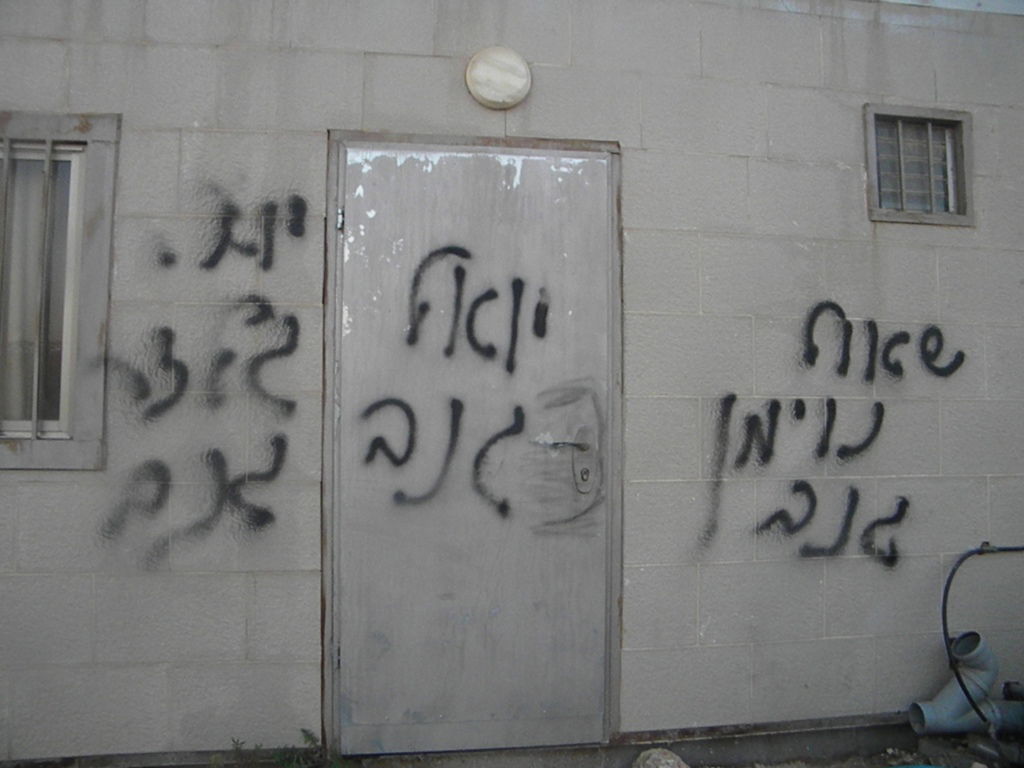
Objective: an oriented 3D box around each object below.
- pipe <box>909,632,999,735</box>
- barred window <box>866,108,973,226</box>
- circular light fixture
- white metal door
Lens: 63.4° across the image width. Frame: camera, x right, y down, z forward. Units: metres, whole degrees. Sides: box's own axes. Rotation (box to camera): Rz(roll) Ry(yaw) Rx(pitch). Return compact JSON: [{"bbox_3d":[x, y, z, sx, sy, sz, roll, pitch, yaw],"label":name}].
[{"bbox_3d":[1.548,1.053,2.912,0.320,0.330,0.180,1,-3,-8],"label":"pipe"},{"bbox_3d":[1.562,-0.832,3.168,0.440,0.450,0.100,1,-3,-8],"label":"barred window"},{"bbox_3d":[-0.050,-1.062,2.880,0.228,0.228,0.085,1,-3,-8],"label":"circular light fixture"},{"bbox_3d":[-0.124,0.178,2.856,1.000,2.090,0.090,1,-3,-8],"label":"white metal door"}]

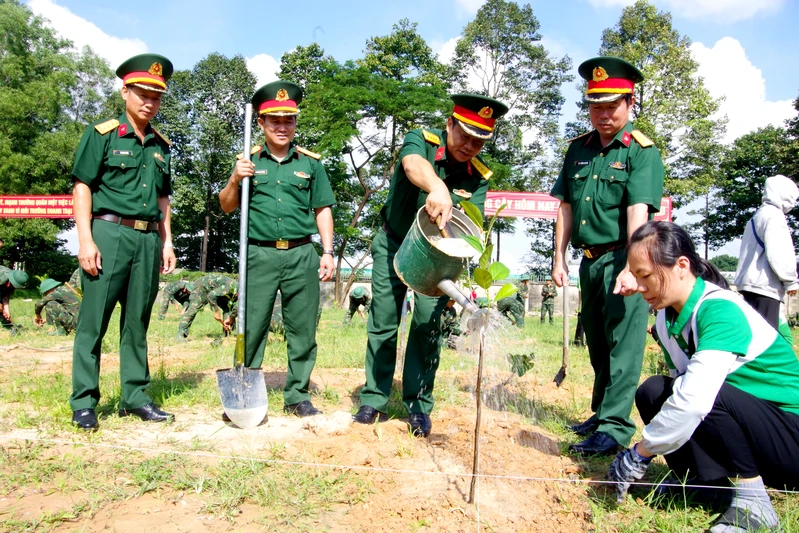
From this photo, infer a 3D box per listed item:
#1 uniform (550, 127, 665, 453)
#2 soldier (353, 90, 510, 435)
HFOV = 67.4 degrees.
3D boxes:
[{"bbox_3d":[0.948,0.068,2.730,0.480,1.450,0.340,0,-3,33],"label":"uniform"},{"bbox_3d":[0.146,-0.025,3.020,0.600,1.640,0.600,3,-3,-25],"label":"soldier"}]

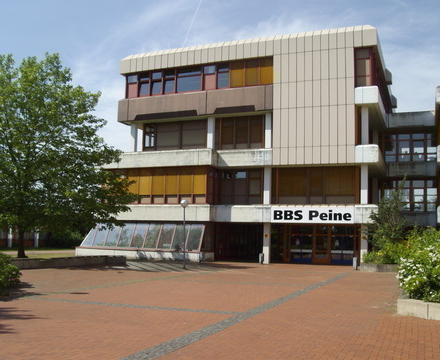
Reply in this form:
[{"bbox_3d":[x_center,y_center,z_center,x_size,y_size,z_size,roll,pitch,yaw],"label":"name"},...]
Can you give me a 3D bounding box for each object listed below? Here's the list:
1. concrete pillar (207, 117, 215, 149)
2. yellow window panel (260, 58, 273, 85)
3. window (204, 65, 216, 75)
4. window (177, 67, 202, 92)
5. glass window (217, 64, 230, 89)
[{"bbox_3d":[-0.755,-3.906,42.245,0.460,2.801,0.460,-1,-8,22],"label":"concrete pillar"},{"bbox_3d":[3.781,-8.774,40.333,1.037,2.229,0.100,-1,-8,22],"label":"yellow window panel"},{"bbox_3d":[-0.788,-9.307,42.313,1.113,0.884,0.100,-1,-8,22],"label":"window"},{"bbox_3d":[-2.437,-8.057,40.384,2.293,2.132,0.100,-1,-7,22],"label":"window"},{"bbox_3d":[0.333,-8.642,41.760,1.221,2.089,0.120,-1,-8,22],"label":"glass window"}]

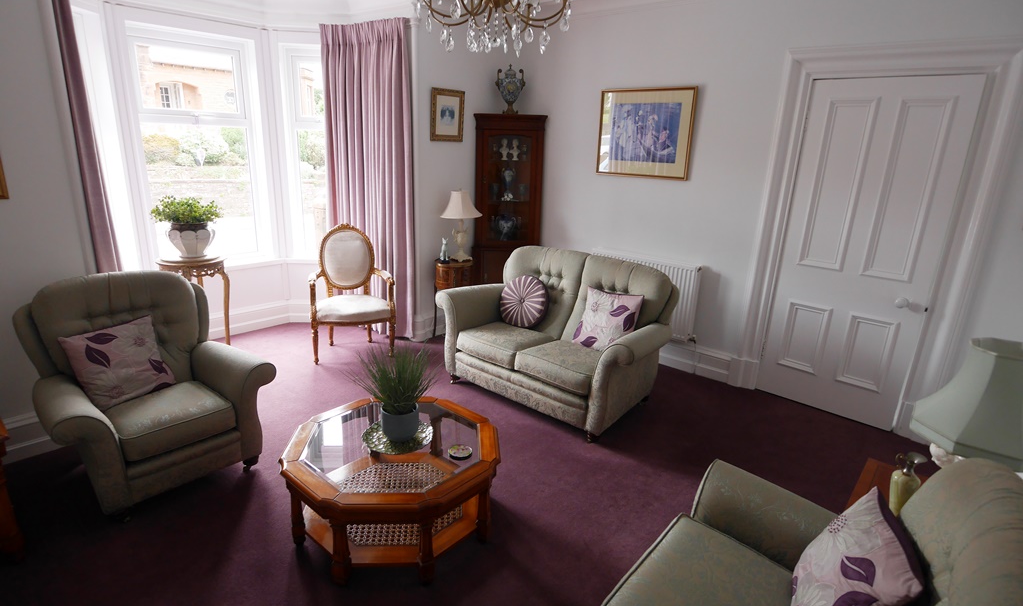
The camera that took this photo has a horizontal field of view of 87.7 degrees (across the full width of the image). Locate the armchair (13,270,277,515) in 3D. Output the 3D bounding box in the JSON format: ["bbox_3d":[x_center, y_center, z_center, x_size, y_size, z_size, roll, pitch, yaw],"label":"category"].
[{"bbox_3d":[-1.770,0.361,2.612,0.864,0.936,0.888,16,21,39],"label":"armchair"}]

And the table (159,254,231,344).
[{"bbox_3d":[-2.304,0.057,3.919,0.435,0.760,0.435,-3,17,-18],"label":"table"}]

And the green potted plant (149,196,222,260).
[{"bbox_3d":[-2.282,-0.520,3.754,0.432,0.440,0.424,-3,17,-18],"label":"green potted plant"}]

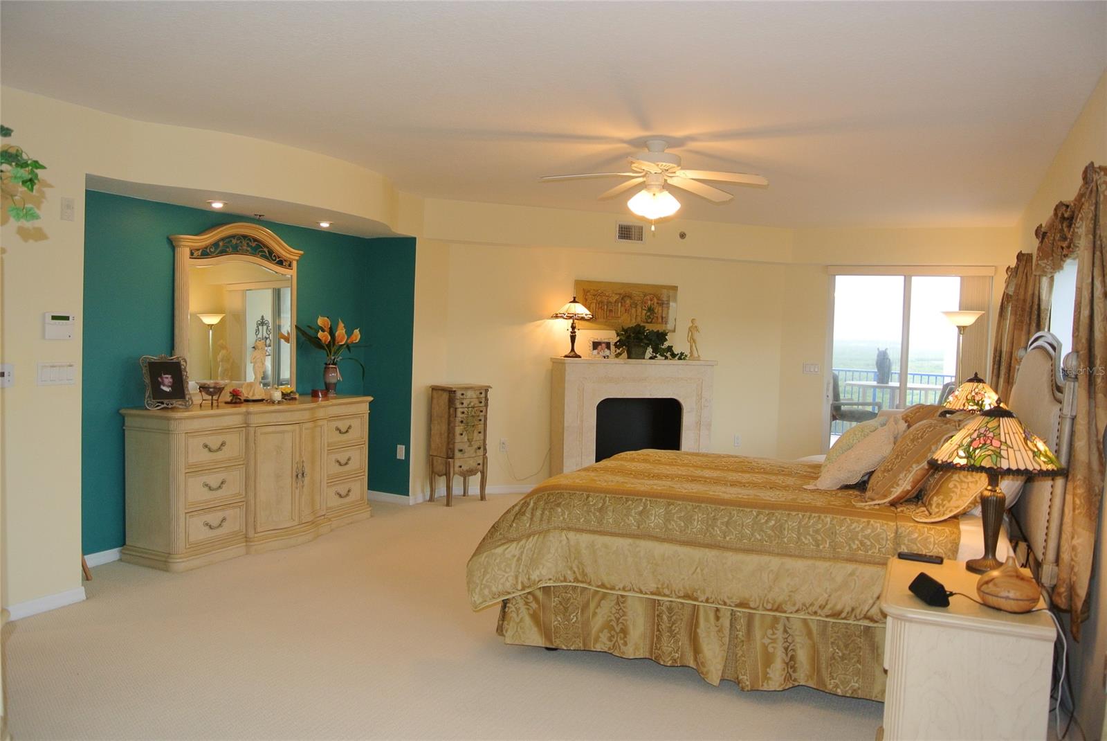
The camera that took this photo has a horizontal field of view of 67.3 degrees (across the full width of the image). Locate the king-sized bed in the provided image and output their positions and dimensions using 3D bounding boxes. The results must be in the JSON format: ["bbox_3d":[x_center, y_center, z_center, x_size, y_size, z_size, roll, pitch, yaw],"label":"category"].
[{"bbox_3d":[1.206,0.548,4.396,2.480,1.580,2.140,3,3,25],"label":"king-sized bed"}]

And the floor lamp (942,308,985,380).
[{"bbox_3d":[3.354,0.382,6.893,0.342,1.751,0.342,2,3,0],"label":"floor lamp"}]

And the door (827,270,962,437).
[{"bbox_3d":[3.415,0.145,8.205,1.430,2.180,0.130,3,3,25],"label":"door"}]

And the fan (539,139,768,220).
[{"bbox_3d":[0.573,-1.064,4.665,1.269,0.425,1.269,2,3,0],"label":"fan"}]

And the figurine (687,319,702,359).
[{"bbox_3d":[1.365,-0.302,8.074,0.135,0.410,0.120,1,3,-19],"label":"figurine"}]

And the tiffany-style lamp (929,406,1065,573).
[{"bbox_3d":[1.605,0.421,3.031,0.491,0.589,0.491,3,3,20],"label":"tiffany-style lamp"}]

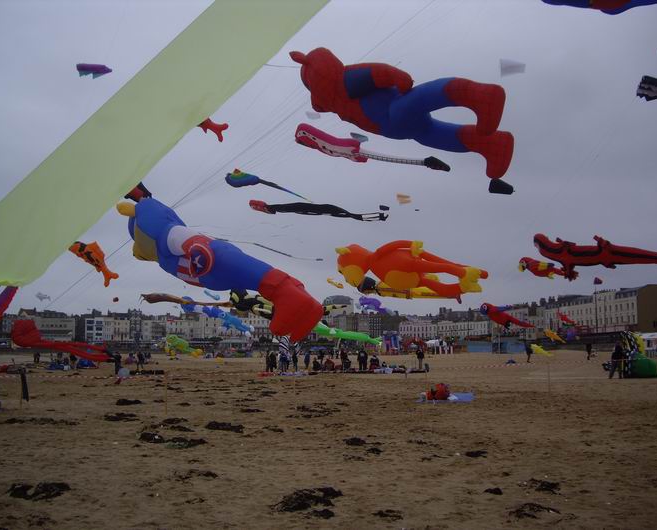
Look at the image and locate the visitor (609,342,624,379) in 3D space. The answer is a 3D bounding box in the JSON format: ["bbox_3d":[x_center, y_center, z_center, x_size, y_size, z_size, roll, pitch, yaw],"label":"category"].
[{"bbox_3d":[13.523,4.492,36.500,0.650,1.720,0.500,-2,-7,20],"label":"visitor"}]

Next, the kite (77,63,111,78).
[{"bbox_3d":[-16.656,-13.785,55.000,2.500,1.100,1.300,0,-6,0],"label":"kite"}]

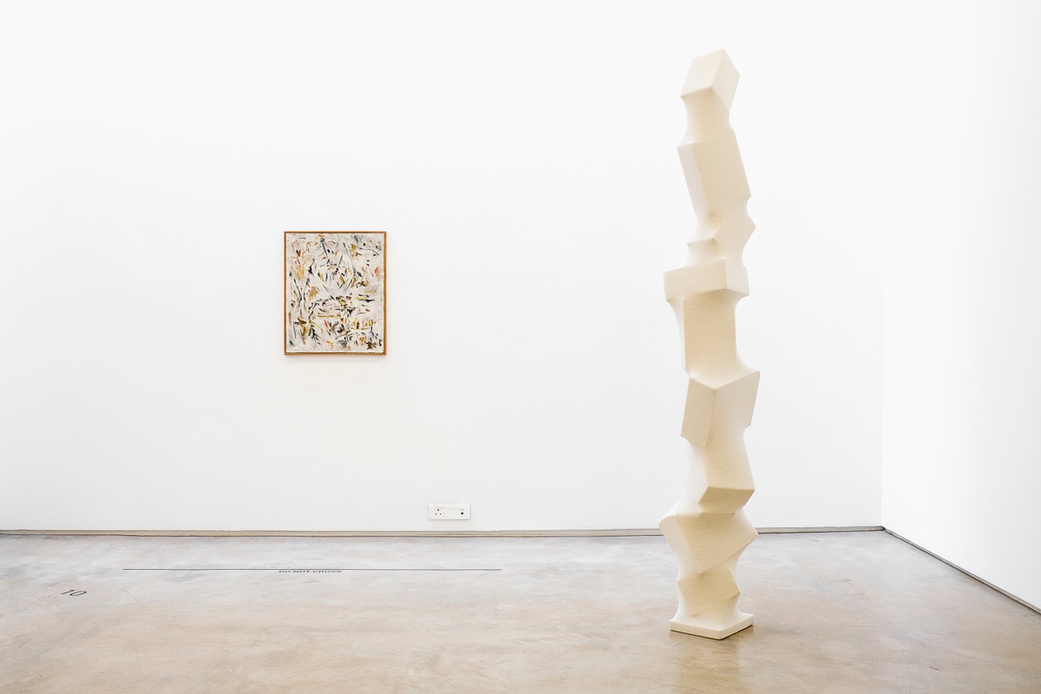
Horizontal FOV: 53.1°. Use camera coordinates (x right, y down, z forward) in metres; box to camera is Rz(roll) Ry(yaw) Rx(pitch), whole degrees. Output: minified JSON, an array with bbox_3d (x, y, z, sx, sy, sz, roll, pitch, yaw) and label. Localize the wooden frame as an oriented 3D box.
[{"bbox_3d":[-1.064,-0.309,5.975,0.587,0.706,0.040,0,0,0],"label":"wooden frame"}]

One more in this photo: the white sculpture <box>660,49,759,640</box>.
[{"bbox_3d":[0.734,-0.033,4.050,0.380,2.255,0.360,0,0,0],"label":"white sculpture"}]

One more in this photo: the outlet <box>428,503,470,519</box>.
[{"bbox_3d":[-0.407,0.948,5.990,0.240,0.092,0.015,0,0,0],"label":"outlet"}]

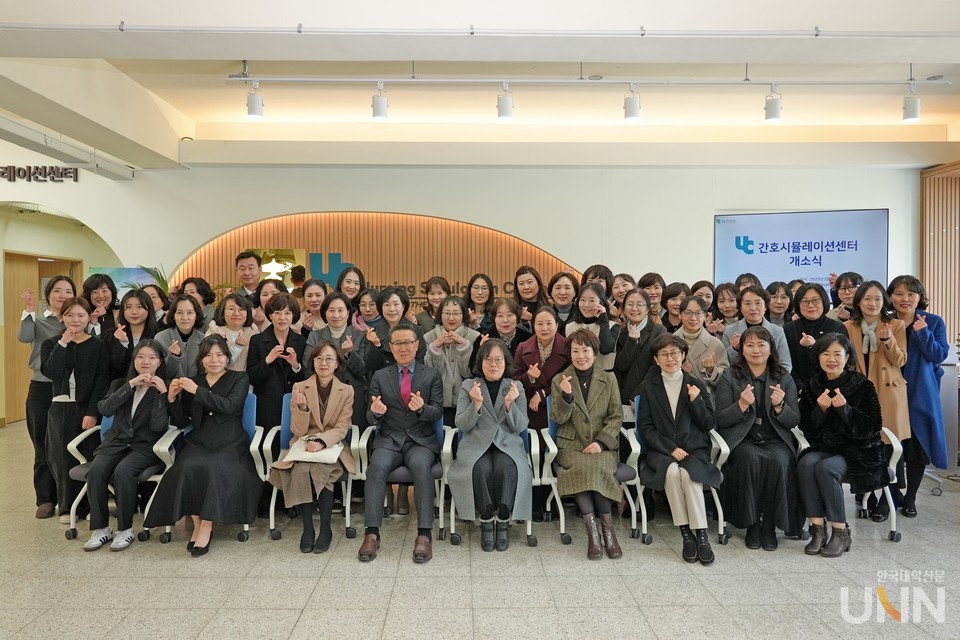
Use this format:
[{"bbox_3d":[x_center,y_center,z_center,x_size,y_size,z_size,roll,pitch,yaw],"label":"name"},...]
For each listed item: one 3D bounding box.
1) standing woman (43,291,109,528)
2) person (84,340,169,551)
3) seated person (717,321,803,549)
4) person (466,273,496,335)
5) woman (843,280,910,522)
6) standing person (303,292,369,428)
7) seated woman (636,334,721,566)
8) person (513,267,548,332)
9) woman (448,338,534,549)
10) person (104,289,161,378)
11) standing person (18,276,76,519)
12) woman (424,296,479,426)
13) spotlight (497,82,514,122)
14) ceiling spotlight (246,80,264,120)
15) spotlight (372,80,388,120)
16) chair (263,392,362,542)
[{"bbox_3d":[-2.808,0.609,4.639,0.450,1.530,0.320,-1,3,-20],"label":"standing woman"},{"bbox_3d":[-2.283,0.775,4.277,0.480,1.235,0.720,0,1,-7],"label":"person"},{"bbox_3d":[1.814,0.729,4.405,0.540,1.315,0.720,1,3,12],"label":"seated person"},{"bbox_3d":[0.012,0.489,5.150,0.470,1.694,0.340,0,1,-2],"label":"person"},{"bbox_3d":[2.722,0.543,4.600,0.460,1.622,0.340,1,1,28],"label":"woman"},{"bbox_3d":[-1.036,0.578,4.805,0.480,1.552,0.360,0,1,-7],"label":"standing person"},{"bbox_3d":[1.251,0.752,4.266,0.510,1.285,0.760,0,3,5],"label":"seated woman"},{"bbox_3d":[0.408,0.448,5.392,0.470,1.745,0.330,0,1,5],"label":"person"},{"bbox_3d":[0.076,0.761,4.427,0.540,1.250,0.700,0,3,1],"label":"woman"},{"bbox_3d":[-2.483,0.561,4.750,0.470,1.554,0.340,0,1,-20],"label":"person"},{"bbox_3d":[-2.961,0.518,4.674,0.480,1.640,0.360,-1,1,-22],"label":"standing person"},{"bbox_3d":[-0.201,0.591,4.700,0.470,1.507,0.380,0,1,-2],"label":"woman"},{"bbox_3d":[0.168,-1.442,4.400,0.115,0.244,0.105,0,1,1],"label":"spotlight"},{"bbox_3d":[-1.491,-1.461,4.429,0.115,0.255,0.115,0,3,0],"label":"ceiling spotlight"},{"bbox_3d":[-0.696,-1.524,4.660,0.114,0.255,0.116,0,1,0],"label":"spotlight"},{"bbox_3d":[-1.077,0.926,4.333,0.610,0.840,0.570,0,1,-5],"label":"chair"}]

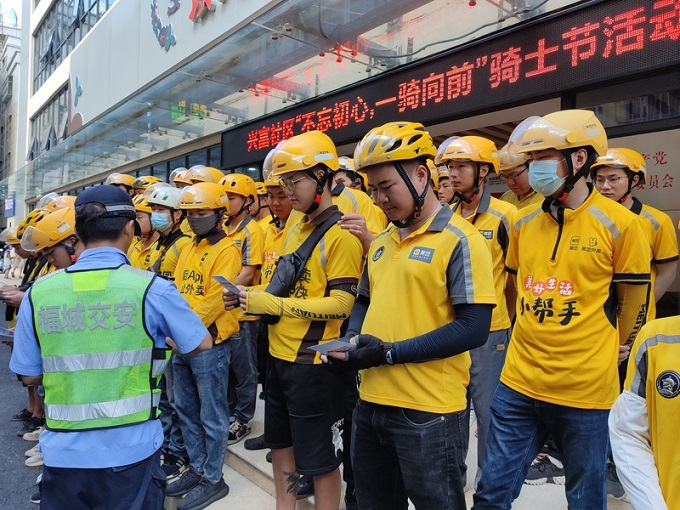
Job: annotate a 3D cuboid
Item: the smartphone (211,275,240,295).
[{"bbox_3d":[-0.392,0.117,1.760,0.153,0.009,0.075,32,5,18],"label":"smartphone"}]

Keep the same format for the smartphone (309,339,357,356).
[{"bbox_3d":[-0.023,0.276,1.460,0.076,0.009,0.155,7,3,32],"label":"smartphone"}]

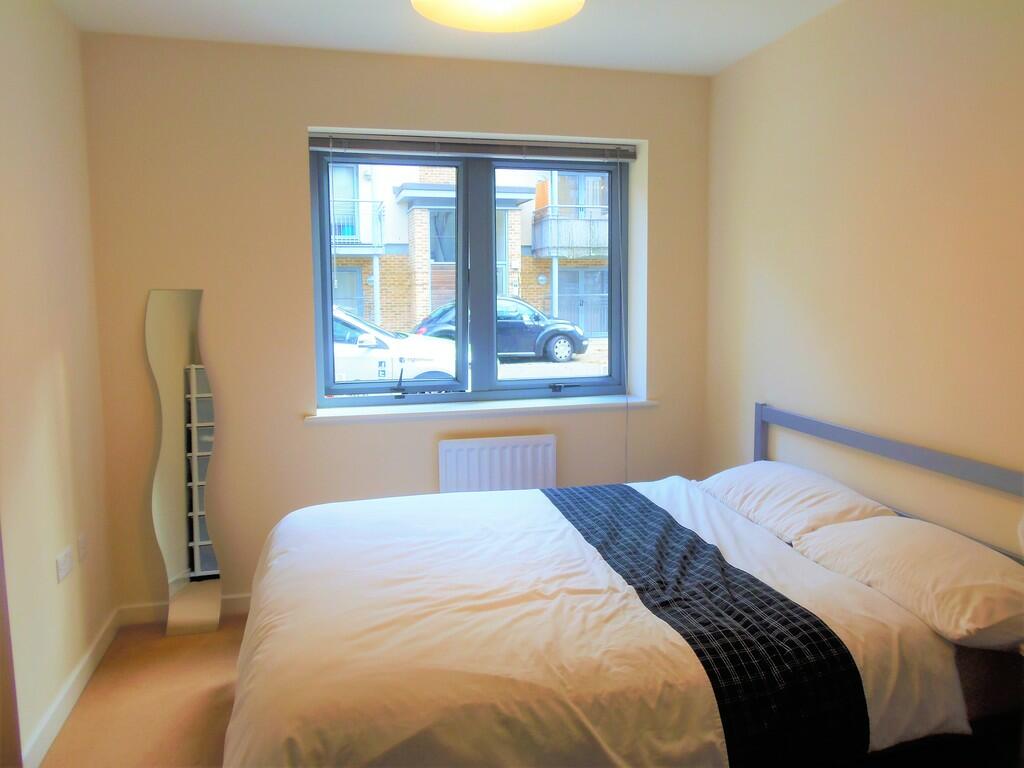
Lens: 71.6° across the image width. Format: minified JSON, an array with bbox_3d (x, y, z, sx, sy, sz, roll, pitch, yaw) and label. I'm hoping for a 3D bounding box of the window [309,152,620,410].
[{"bbox_3d":[-0.161,-0.516,3.440,1.540,1.200,0.070,-2,7,-14],"label":"window"}]

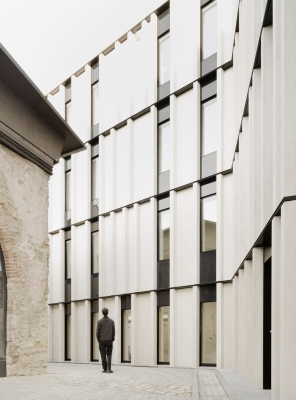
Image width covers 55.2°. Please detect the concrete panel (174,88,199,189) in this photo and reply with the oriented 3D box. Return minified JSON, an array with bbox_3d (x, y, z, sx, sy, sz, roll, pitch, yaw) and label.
[{"bbox_3d":[1.304,-2.173,9.810,0.953,3.373,0.200,0,0,33],"label":"concrete panel"}]

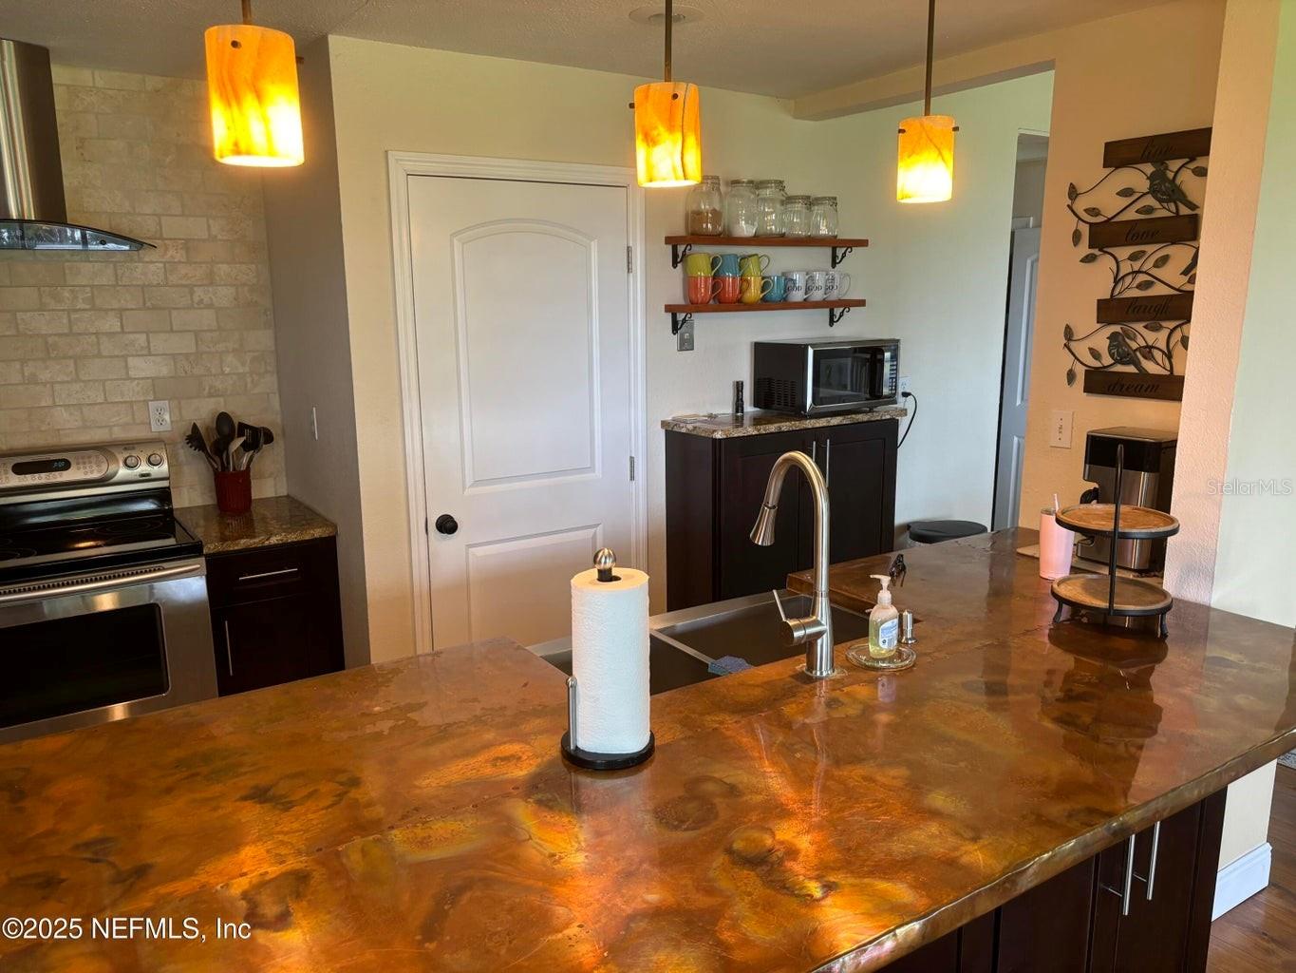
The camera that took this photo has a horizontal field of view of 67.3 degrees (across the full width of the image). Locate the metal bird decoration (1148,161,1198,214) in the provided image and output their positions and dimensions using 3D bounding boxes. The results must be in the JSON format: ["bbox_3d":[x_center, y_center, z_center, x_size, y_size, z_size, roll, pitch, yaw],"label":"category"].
[{"bbox_3d":[1.411,-0.809,2.618,0.040,0.135,0.150,-8,14,-33],"label":"metal bird decoration"}]

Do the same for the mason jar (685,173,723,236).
[{"bbox_3d":[0.206,-1.014,3.543,0.136,0.208,0.136,0,12,0],"label":"mason jar"}]

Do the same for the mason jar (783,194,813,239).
[{"bbox_3d":[0.583,-1.046,3.800,0.107,0.162,0.107,0,12,0],"label":"mason jar"}]

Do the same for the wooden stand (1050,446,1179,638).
[{"bbox_3d":[1.075,0.112,2.235,0.262,0.420,0.262,-8,14,-32],"label":"wooden stand"}]

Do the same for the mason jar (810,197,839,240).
[{"bbox_3d":[0.699,-1.062,3.877,0.108,0.162,0.108,0,12,0],"label":"mason jar"}]

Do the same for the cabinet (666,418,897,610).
[{"bbox_3d":[0.547,0.328,3.956,0.936,1.172,0.317,-8,14,-33],"label":"cabinet"}]

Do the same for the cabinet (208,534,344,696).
[{"bbox_3d":[-1.378,0.577,3.498,0.408,0.875,0.610,-8,14,-32],"label":"cabinet"}]

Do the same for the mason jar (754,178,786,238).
[{"bbox_3d":[0.464,-1.050,3.698,0.117,0.214,0.117,0,12,0],"label":"mason jar"}]

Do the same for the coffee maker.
[{"bbox_3d":[1.354,0.032,2.697,0.190,0.353,0.215,-8,14,-32],"label":"coffee maker"}]

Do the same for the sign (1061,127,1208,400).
[{"bbox_3d":[1.373,-0.609,2.748,0.035,0.716,0.463,-8,14,-32],"label":"sign"}]

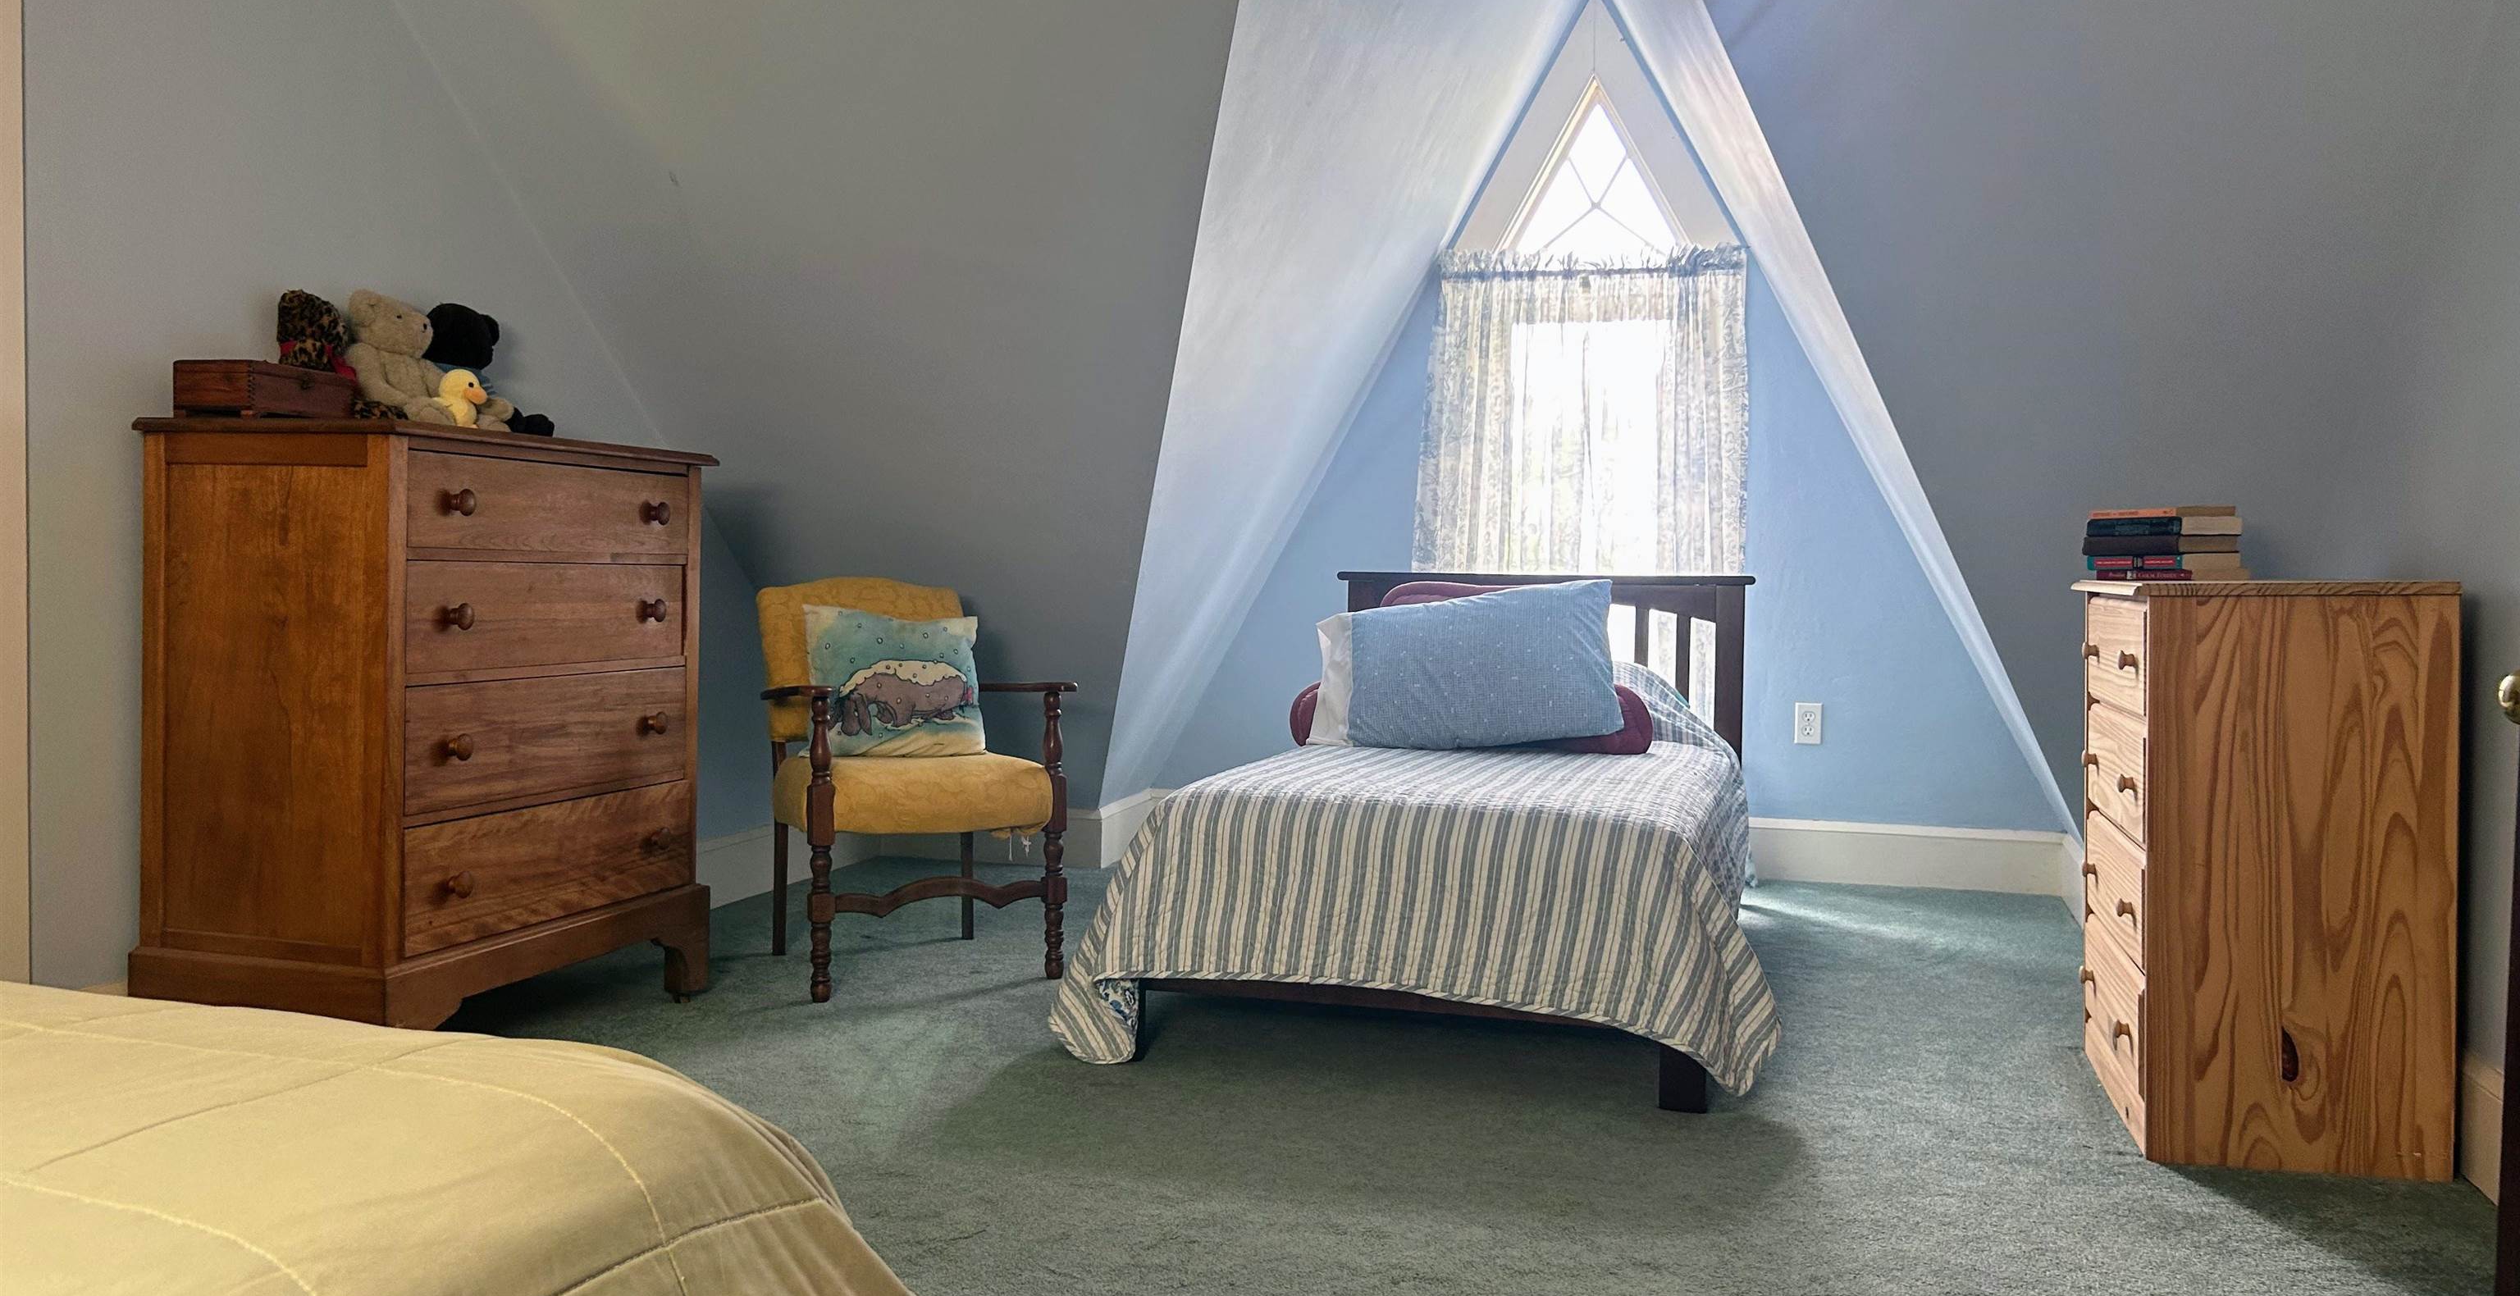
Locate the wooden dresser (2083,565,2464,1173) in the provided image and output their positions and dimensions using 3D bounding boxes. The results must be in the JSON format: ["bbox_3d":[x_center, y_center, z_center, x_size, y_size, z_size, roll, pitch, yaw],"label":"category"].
[{"bbox_3d":[1.574,0.324,3.036,0.427,0.852,0.627,1,1,16],"label":"wooden dresser"}]

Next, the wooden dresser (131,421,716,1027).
[{"bbox_3d":[-1.473,0.164,3.461,0.561,1.092,0.863,1,2,19],"label":"wooden dresser"}]

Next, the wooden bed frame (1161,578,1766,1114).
[{"bbox_3d":[0.488,0.269,4.115,1.090,0.870,1.960,1,1,16],"label":"wooden bed frame"}]

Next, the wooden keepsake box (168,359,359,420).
[{"bbox_3d":[-1.708,-0.423,3.260,0.140,0.092,0.295,1,1,5],"label":"wooden keepsake box"}]

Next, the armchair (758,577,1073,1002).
[{"bbox_3d":[-0.792,0.271,4.146,0.585,0.845,0.635,0,2,-27],"label":"armchair"}]

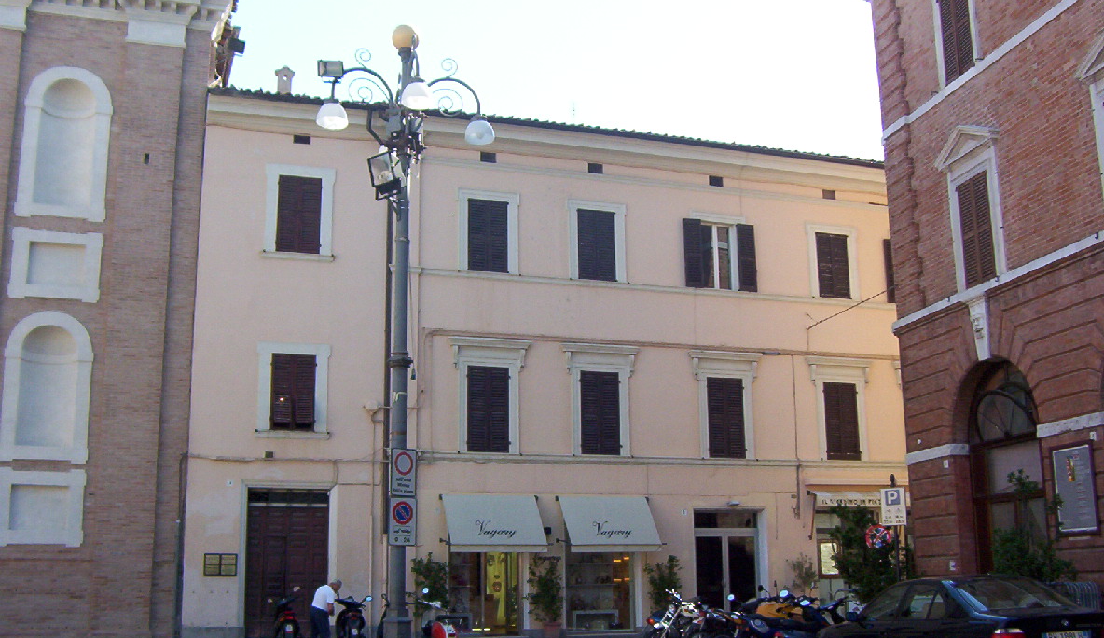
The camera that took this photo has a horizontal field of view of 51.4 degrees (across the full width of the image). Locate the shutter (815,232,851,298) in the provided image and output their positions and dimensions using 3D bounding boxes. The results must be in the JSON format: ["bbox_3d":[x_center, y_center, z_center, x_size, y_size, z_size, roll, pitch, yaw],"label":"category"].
[{"bbox_3d":[7.368,-1.392,30.137,0.942,1.781,0.070,3,-13,-18],"label":"shutter"}]

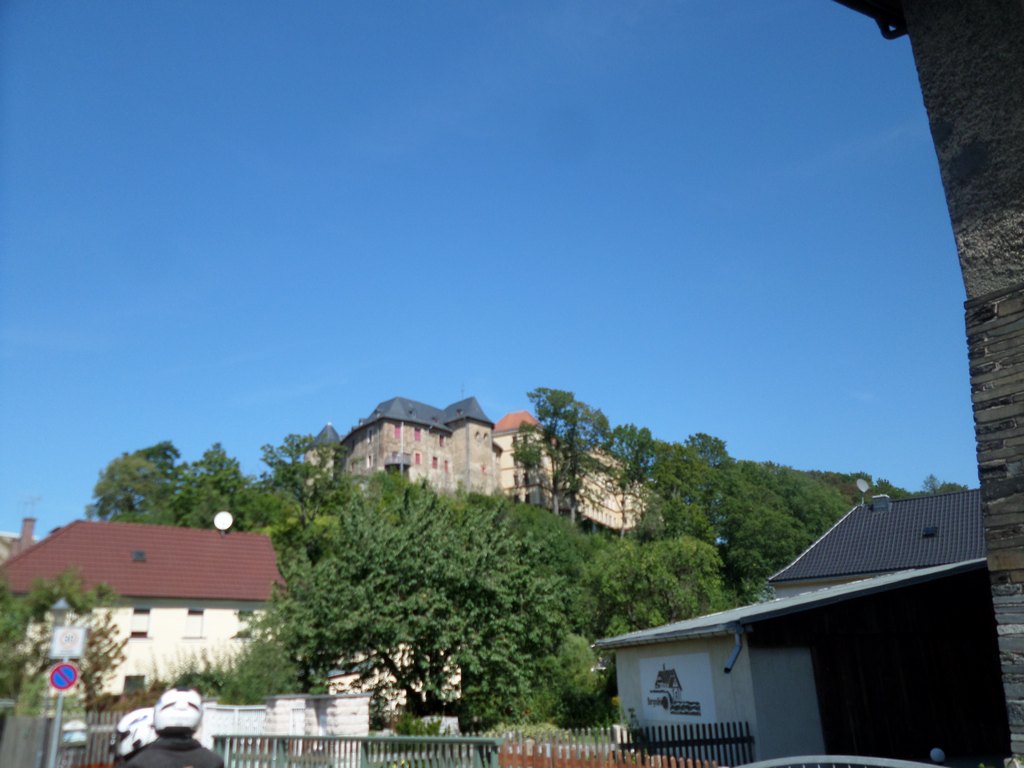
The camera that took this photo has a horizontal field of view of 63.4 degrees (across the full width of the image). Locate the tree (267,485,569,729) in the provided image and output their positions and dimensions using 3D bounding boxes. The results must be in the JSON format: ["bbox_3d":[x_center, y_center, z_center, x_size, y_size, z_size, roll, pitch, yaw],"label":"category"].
[{"bbox_3d":[-2.948,6.409,25.052,9.194,7.215,8.300,0,-18,-7],"label":"tree"}]

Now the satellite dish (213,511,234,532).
[{"bbox_3d":[-13.236,6.285,38.000,0.920,0.950,0.350,7,-20,-26],"label":"satellite dish"}]

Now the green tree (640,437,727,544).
[{"bbox_3d":[24.840,15.691,120.058,12.465,16.687,11.500,-6,-19,11],"label":"green tree"}]

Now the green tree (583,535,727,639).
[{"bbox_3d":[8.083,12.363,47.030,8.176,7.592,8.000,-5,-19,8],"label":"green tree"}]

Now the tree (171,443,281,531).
[{"bbox_3d":[-31.134,12.212,90.040,11.958,12.058,10.500,4,-19,-18],"label":"tree"}]

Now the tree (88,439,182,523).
[{"bbox_3d":[-45.700,12.746,100.037,11.353,12.211,10.500,6,-20,-24],"label":"tree"}]

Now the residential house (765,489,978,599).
[{"bbox_3d":[18.923,9.118,36.372,12.500,8.400,8.000,-15,-22,34],"label":"residential house"}]

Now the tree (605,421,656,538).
[{"bbox_3d":[17.877,14.676,125.063,7.851,17.763,8.000,-4,-19,8],"label":"tree"}]

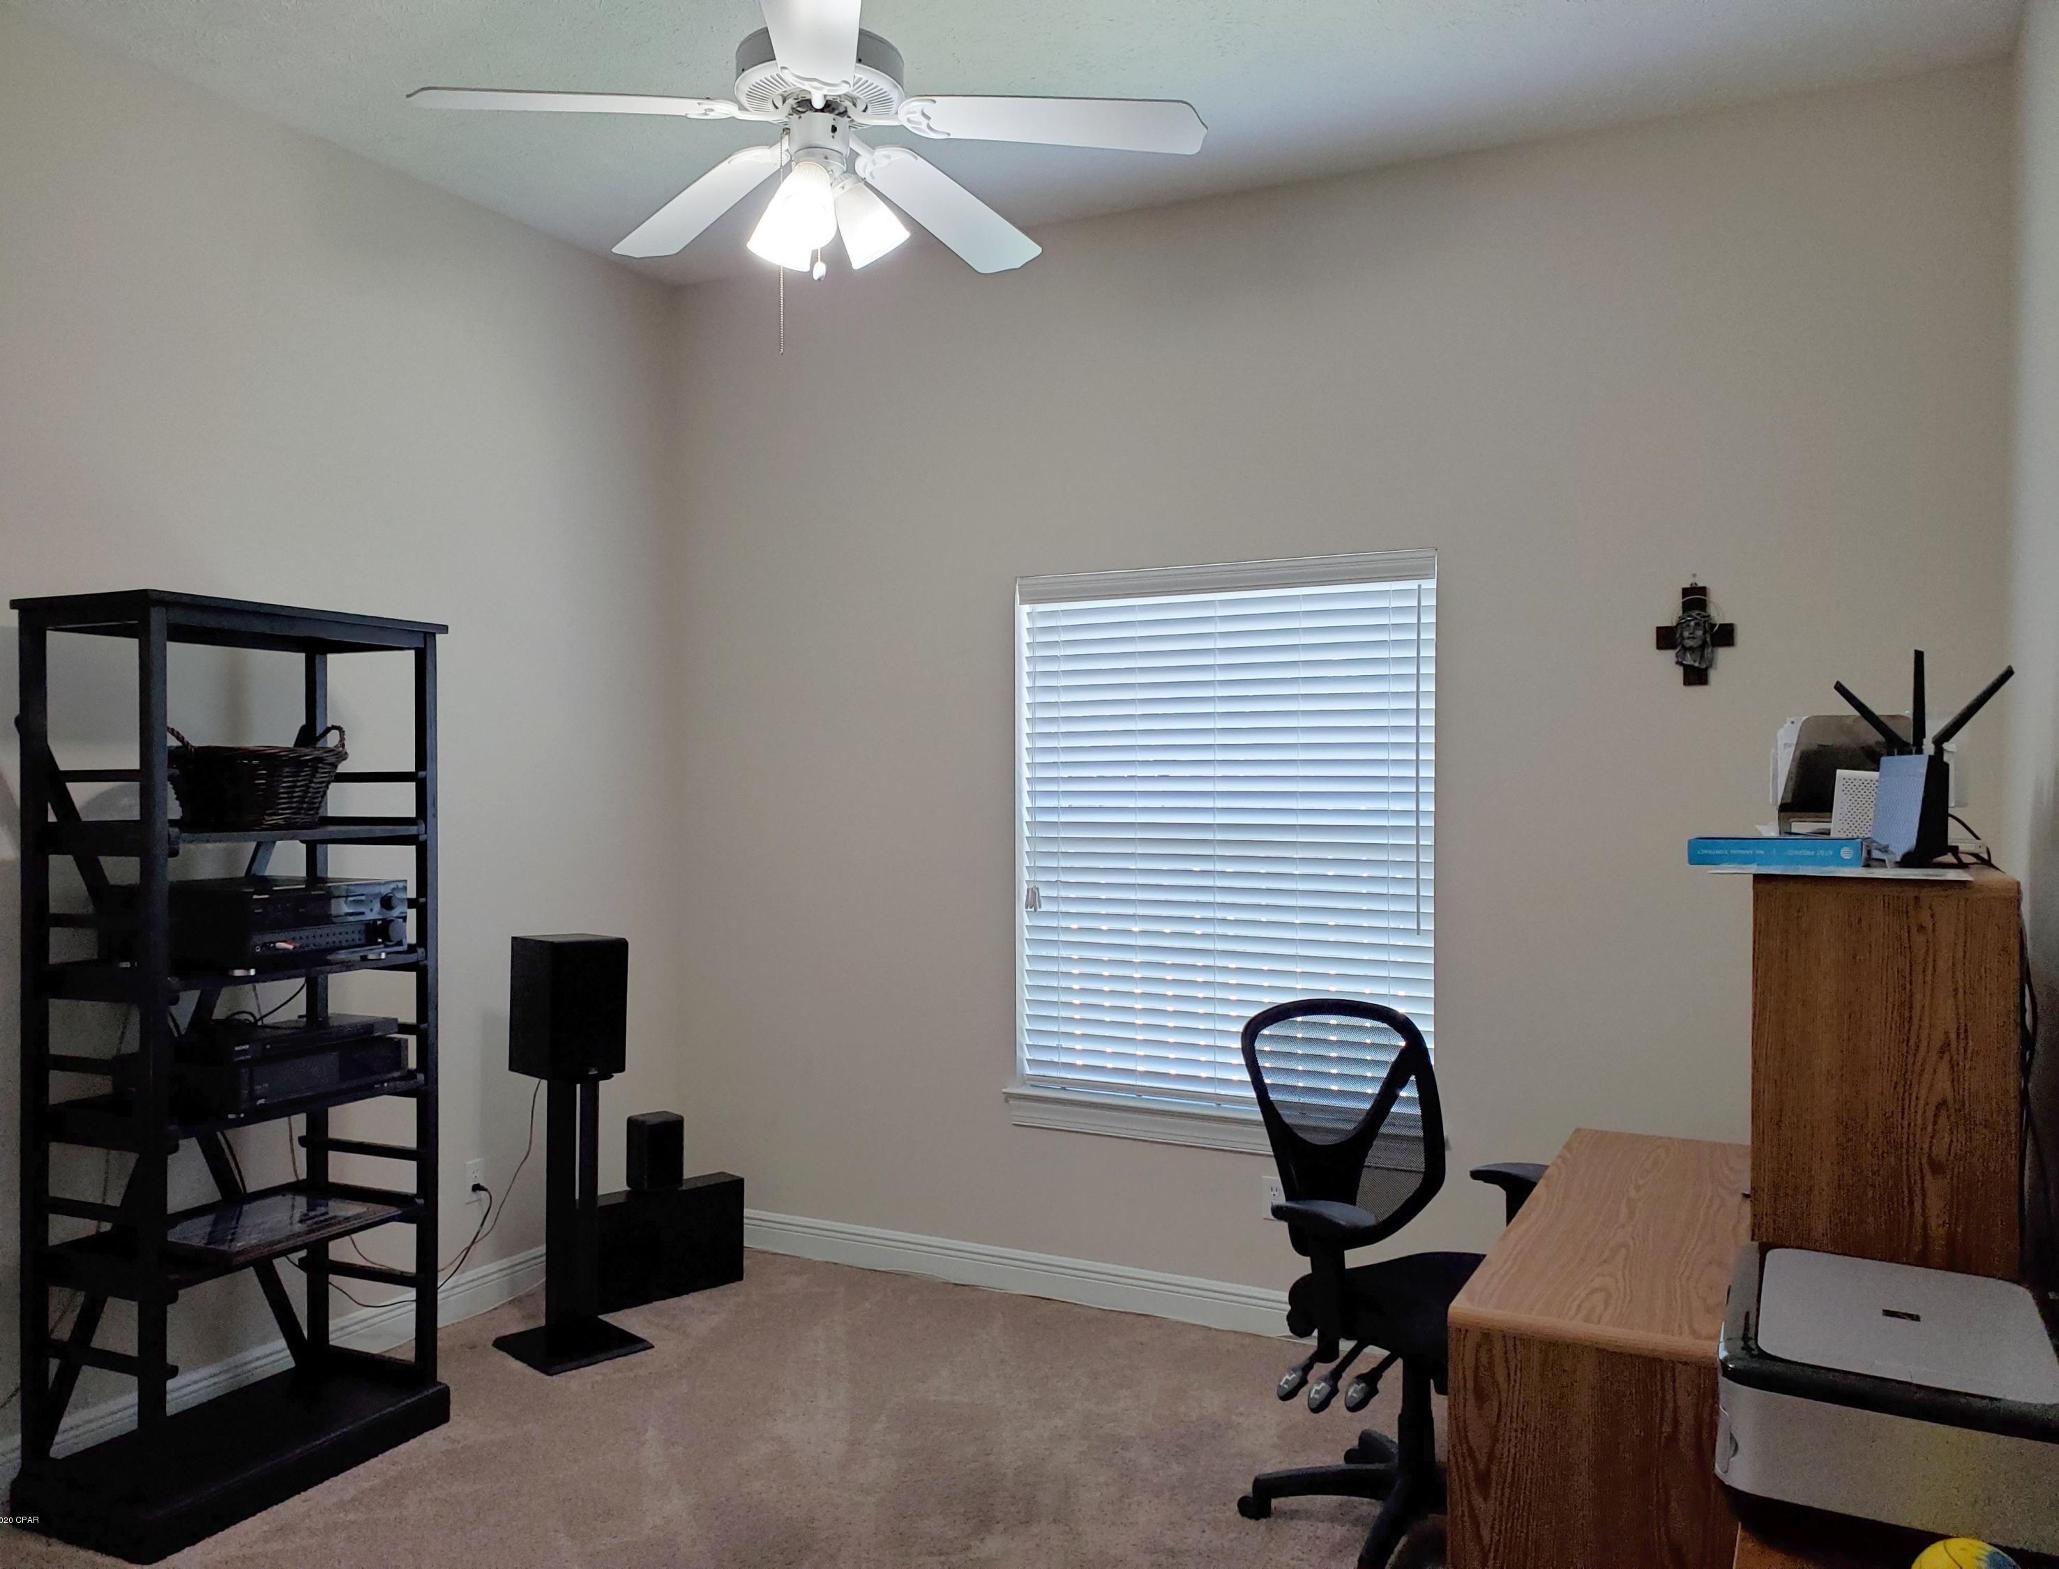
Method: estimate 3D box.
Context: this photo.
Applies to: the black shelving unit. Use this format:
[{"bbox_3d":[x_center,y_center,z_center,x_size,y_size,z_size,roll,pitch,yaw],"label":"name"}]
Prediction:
[{"bbox_3d":[-1.663,0.548,3.346,0.402,1.825,0.735,0,0,27],"label":"black shelving unit"}]

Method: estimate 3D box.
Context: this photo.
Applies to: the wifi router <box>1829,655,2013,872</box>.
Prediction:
[{"bbox_3d":[1.460,-0.043,2.580,0.215,0.350,0.225,0,0,12],"label":"wifi router"}]

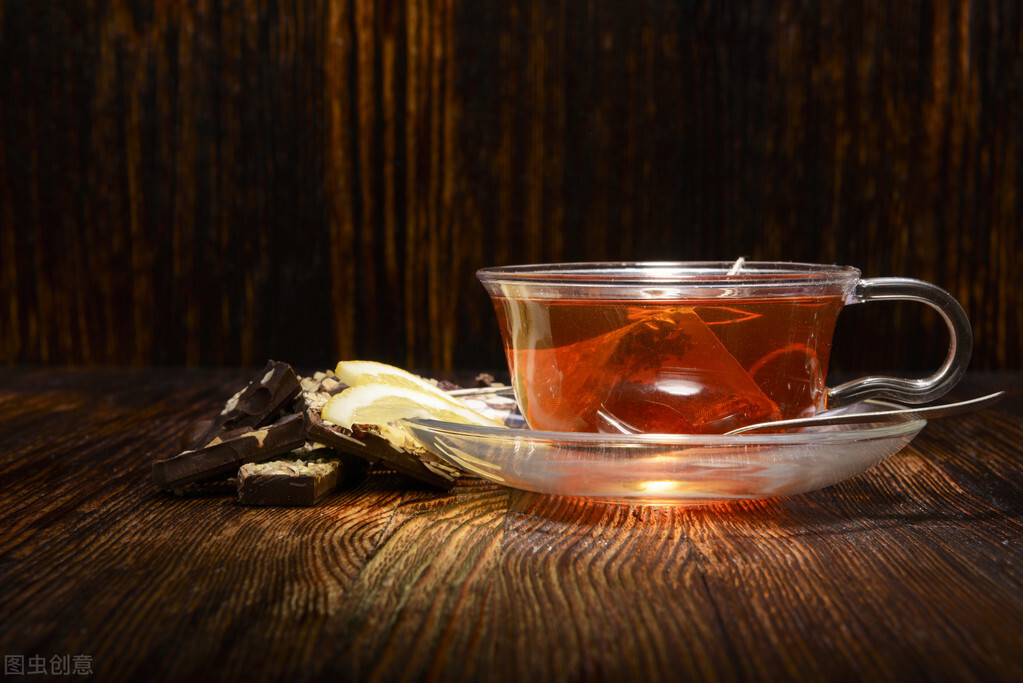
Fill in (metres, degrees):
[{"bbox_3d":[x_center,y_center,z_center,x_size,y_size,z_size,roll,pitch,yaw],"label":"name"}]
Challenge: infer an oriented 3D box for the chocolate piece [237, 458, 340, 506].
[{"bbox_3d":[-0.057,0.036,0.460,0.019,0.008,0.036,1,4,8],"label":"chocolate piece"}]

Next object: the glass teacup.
[{"bbox_3d":[0.058,0.007,0.478,0.133,0.053,0.104,0,4,0],"label":"glass teacup"}]

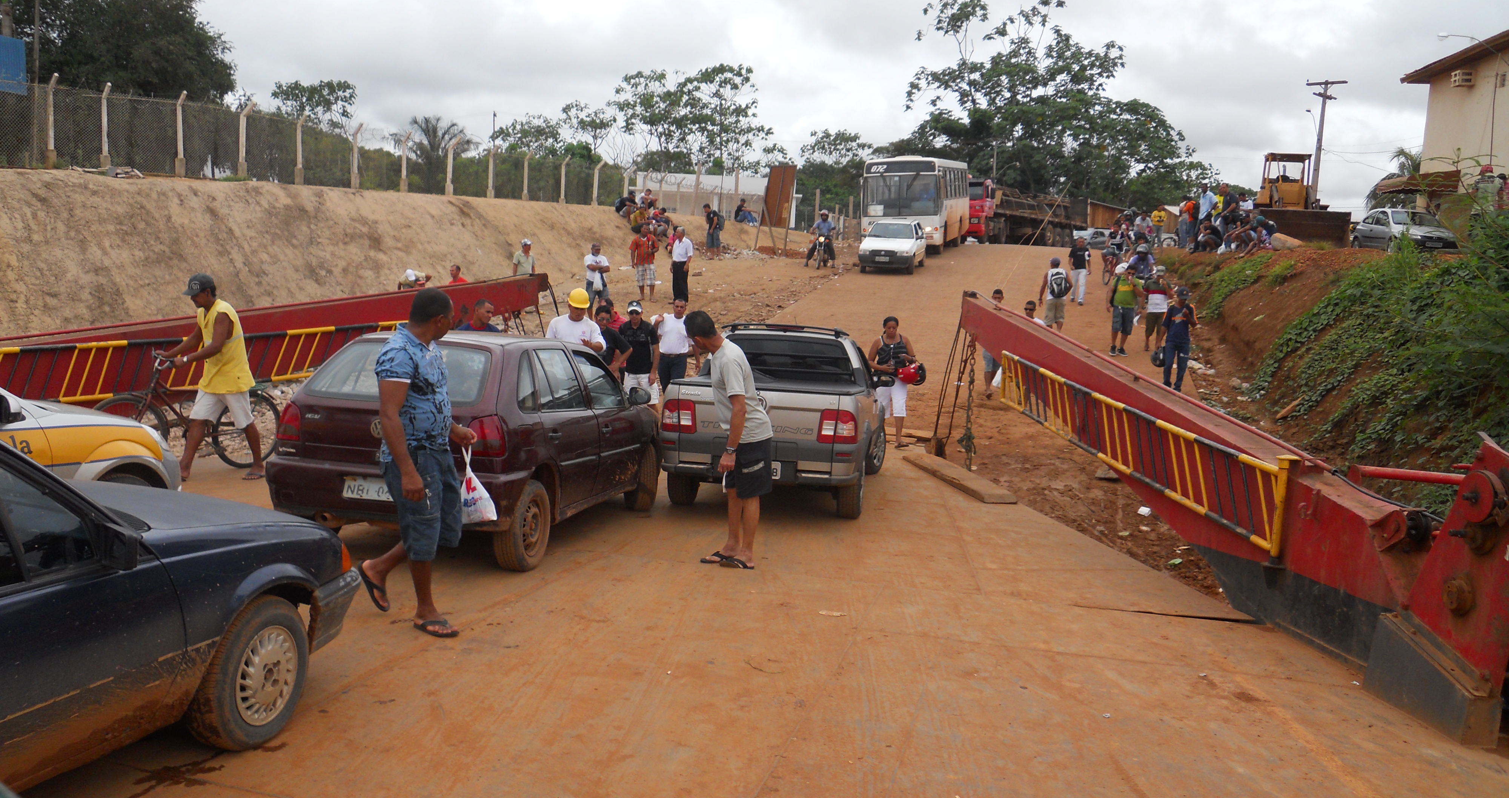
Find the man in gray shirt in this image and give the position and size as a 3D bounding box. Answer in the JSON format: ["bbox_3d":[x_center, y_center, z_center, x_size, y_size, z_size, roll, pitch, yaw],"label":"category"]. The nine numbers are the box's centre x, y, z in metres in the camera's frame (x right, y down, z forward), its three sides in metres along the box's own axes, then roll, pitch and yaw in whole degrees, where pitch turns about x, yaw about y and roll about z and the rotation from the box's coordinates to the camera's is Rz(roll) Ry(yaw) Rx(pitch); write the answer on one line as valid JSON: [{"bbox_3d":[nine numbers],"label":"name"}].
[{"bbox_3d":[-0.157,0.259,7.921,0.580,1.662,0.480,3,5,8],"label":"man in gray shirt"}]

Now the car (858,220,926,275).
[{"bbox_3d":[4.042,-4.450,35.268,1.560,1.440,3.690,4,13,15],"label":"car"}]

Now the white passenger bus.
[{"bbox_3d":[5.970,-6.950,43.650,2.520,3.150,10.600,3,11,14],"label":"white passenger bus"}]

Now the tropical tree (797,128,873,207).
[{"bbox_3d":[5.250,-14.600,80.000,5.000,6.200,4.800,2,8,0],"label":"tropical tree"}]

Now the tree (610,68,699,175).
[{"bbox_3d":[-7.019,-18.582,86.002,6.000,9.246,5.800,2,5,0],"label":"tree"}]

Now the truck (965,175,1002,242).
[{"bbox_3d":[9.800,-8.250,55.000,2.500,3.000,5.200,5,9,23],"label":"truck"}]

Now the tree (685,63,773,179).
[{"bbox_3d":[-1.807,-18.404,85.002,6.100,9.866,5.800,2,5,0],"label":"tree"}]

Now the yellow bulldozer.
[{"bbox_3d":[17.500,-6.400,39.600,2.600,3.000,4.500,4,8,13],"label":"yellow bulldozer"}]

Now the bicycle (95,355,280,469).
[{"bbox_3d":[-5.016,0.101,10.720,1.800,1.062,0.580,3,5,11],"label":"bicycle"}]

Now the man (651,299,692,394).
[{"bbox_3d":[-0.990,-0.370,15.000,0.550,1.730,0.360,2,8,-2],"label":"man"}]

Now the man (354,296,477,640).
[{"bbox_3d":[-1.688,0.316,6.121,0.580,1.731,0.510,6,7,36],"label":"man"}]

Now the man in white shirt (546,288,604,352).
[{"bbox_3d":[-1.743,-0.196,11.780,0.550,1.730,0.380,1,5,-9],"label":"man in white shirt"}]

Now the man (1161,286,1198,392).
[{"bbox_3d":[6.963,-0.977,20.000,0.580,1.730,0.380,3,5,11],"label":"man"}]

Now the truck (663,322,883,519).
[{"bbox_3d":[0.386,0.101,11.749,1.680,1.600,4.420,4,4,9],"label":"truck"}]

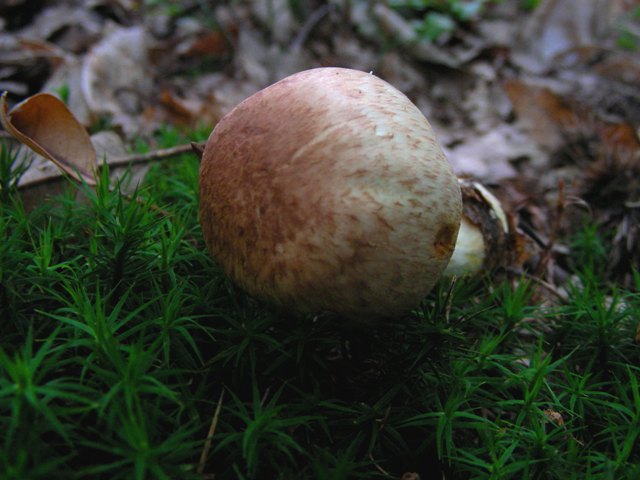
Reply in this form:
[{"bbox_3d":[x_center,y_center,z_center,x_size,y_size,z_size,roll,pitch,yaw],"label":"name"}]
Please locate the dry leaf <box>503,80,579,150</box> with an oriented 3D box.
[{"bbox_3d":[0.136,-0.080,0.435,0.032,0.015,0.070,-10,48,-9],"label":"dry leaf"}]

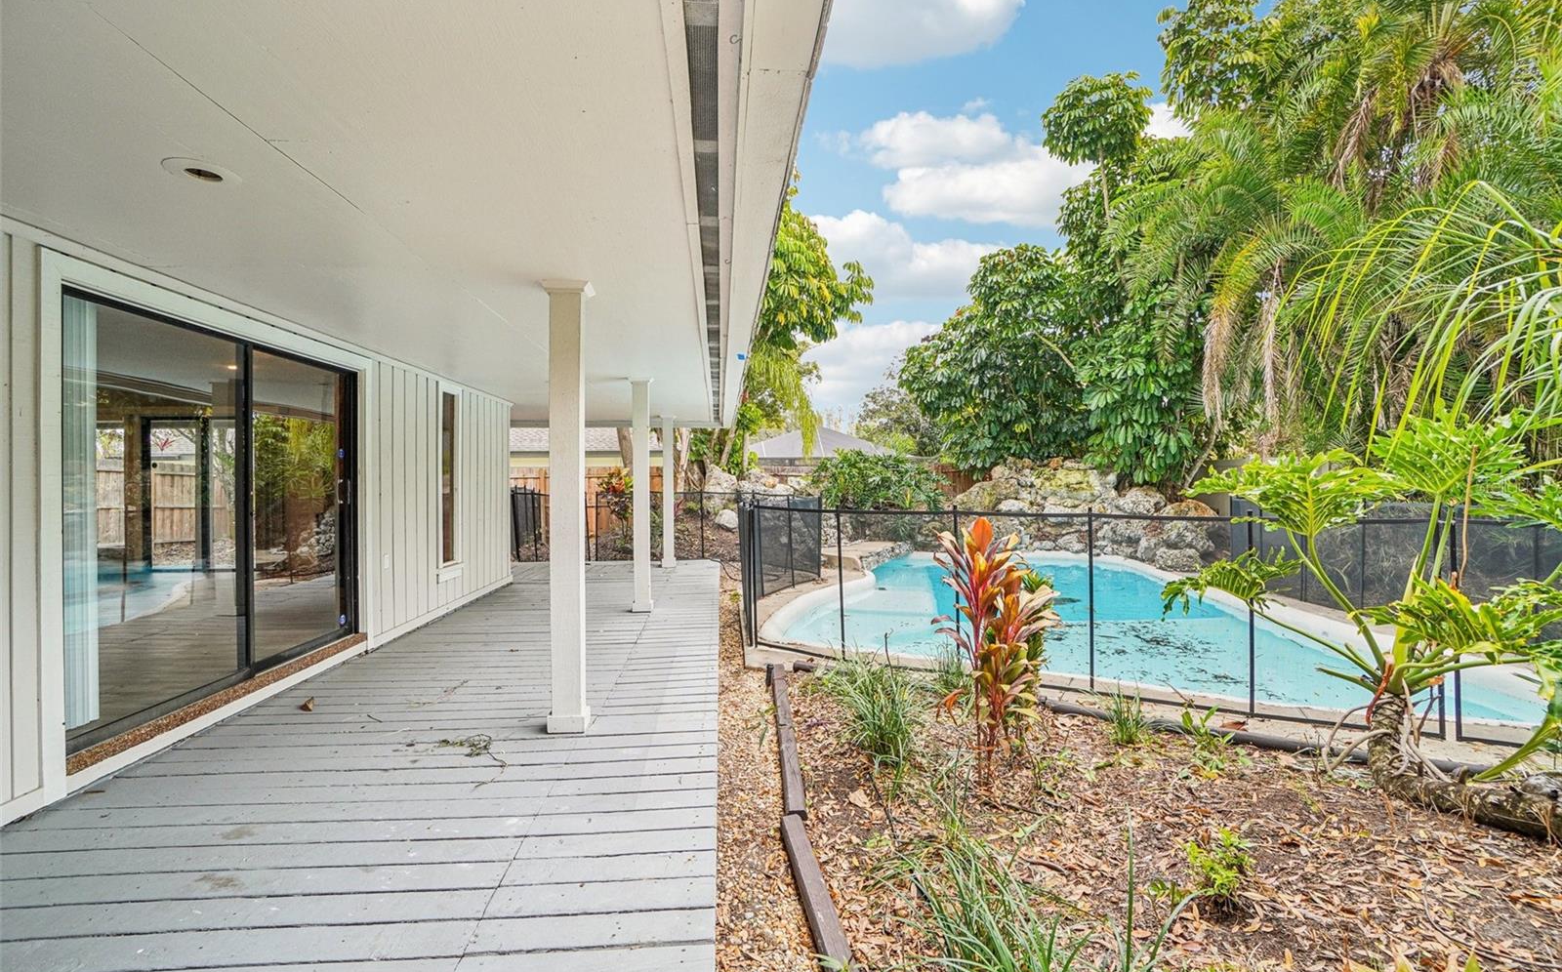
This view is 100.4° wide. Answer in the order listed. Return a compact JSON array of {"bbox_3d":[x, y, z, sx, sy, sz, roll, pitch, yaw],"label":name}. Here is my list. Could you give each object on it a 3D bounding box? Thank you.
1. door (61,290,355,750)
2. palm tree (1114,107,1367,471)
[{"bbox_3d":[-3.208,0.142,3.907,0.120,2.030,2.290,0,0,-5],"label":"door"},{"bbox_3d":[7.726,-2.770,11.200,3.700,5.400,3.800,0,0,35],"label":"palm tree"}]

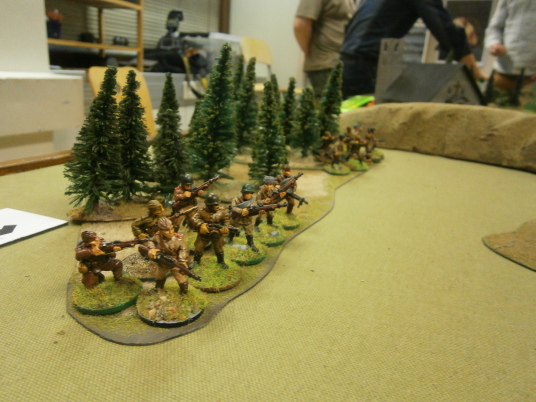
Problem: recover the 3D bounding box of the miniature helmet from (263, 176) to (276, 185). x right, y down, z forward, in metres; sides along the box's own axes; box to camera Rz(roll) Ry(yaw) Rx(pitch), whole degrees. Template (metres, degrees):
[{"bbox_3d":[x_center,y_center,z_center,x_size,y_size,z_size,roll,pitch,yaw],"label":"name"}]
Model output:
[{"bbox_3d":[0.001,-0.011,0.209,0.006,0.004,0.007,-3,21,-19],"label":"miniature helmet"}]

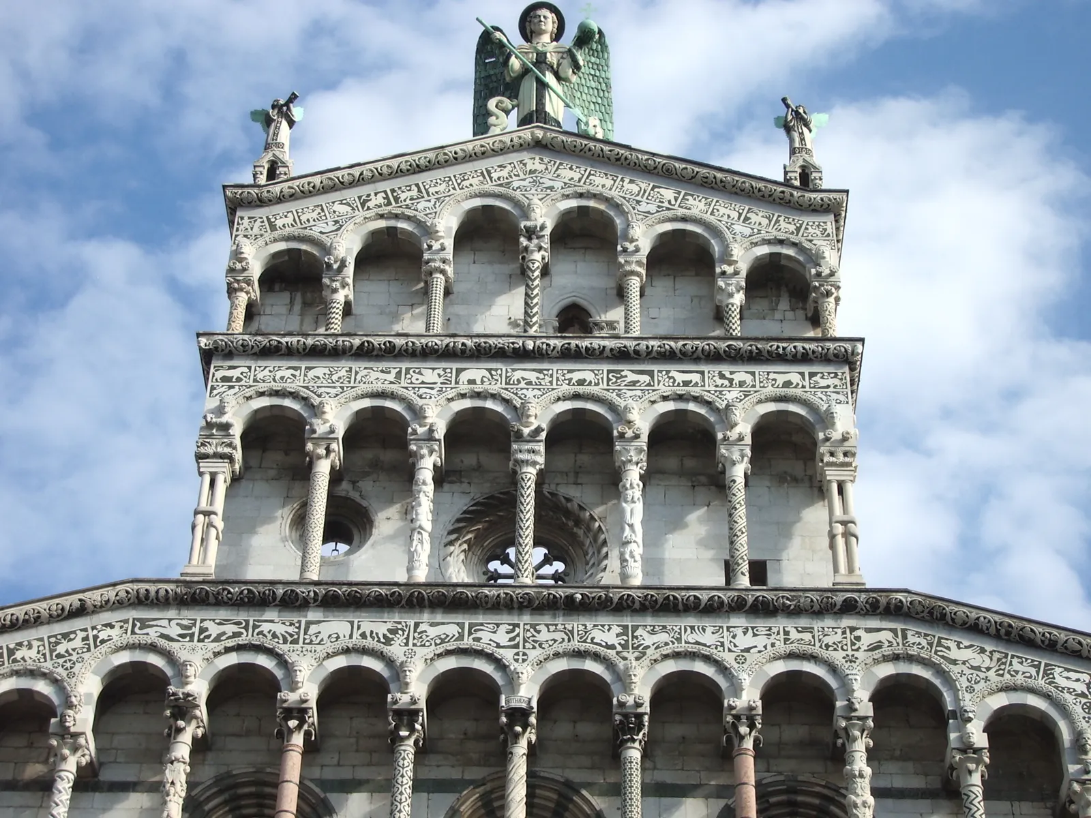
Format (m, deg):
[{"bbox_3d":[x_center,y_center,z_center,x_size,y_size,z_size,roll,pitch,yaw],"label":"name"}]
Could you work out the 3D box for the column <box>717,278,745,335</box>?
[{"bbox_3d":[3.270,-1.611,40.847,0.490,1.356,0.490,1,-36,1],"label":"column"}]

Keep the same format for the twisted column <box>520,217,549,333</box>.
[{"bbox_3d":[-0.221,-2.172,41.316,0.490,2.628,0.490,1,-36,1],"label":"twisted column"}]

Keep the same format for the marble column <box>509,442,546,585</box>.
[{"bbox_3d":[-0.293,1.684,34.823,0.530,2.613,0.530,1,-39,1],"label":"marble column"}]

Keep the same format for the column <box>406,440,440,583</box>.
[{"bbox_3d":[-1.856,1.659,34.863,0.500,2.638,0.500,1,-39,1],"label":"column"}]

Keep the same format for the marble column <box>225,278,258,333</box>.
[{"bbox_3d":[-5.406,-1.651,41.019,0.510,1.289,0.500,1,-36,1],"label":"marble column"}]

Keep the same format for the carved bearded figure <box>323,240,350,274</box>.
[{"bbox_3d":[-3.626,-2.655,40.571,0.430,0.700,0.330,0,-41,1],"label":"carved bearded figure"}]

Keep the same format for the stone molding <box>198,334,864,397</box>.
[{"bbox_3d":[-0.248,-0.604,36.374,10.415,1.025,0.500,1,-39,1],"label":"stone molding"}]

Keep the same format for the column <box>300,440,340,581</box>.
[{"bbox_3d":[-3.433,1.652,34.890,0.500,2.619,0.500,1,-39,1],"label":"column"}]

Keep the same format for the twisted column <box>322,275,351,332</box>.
[{"bbox_3d":[-3.706,-1.662,40.998,0.500,1.299,0.500,1,-36,1],"label":"twisted column"}]

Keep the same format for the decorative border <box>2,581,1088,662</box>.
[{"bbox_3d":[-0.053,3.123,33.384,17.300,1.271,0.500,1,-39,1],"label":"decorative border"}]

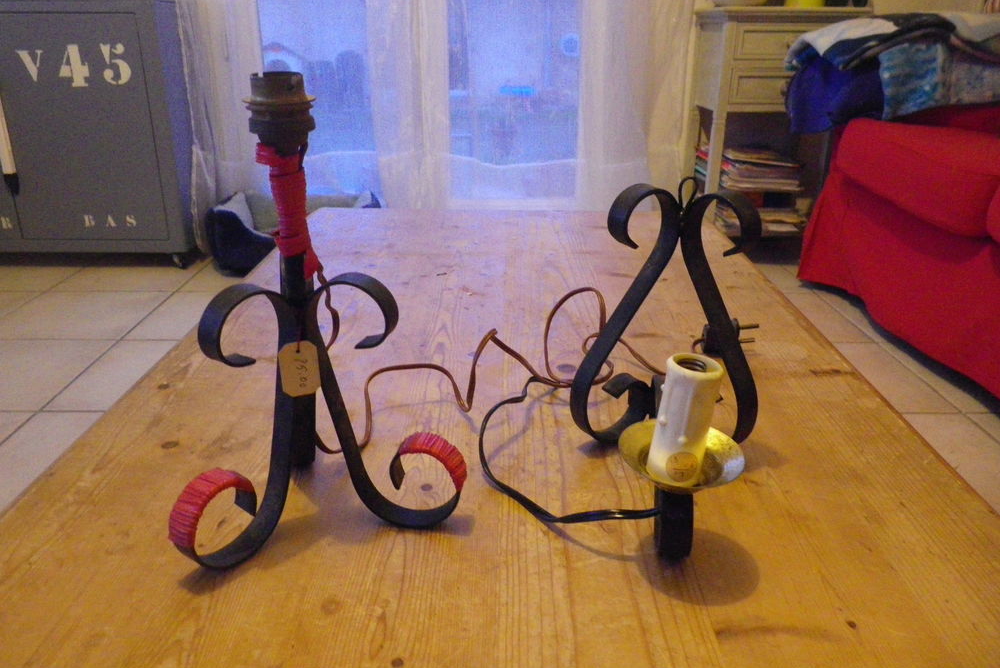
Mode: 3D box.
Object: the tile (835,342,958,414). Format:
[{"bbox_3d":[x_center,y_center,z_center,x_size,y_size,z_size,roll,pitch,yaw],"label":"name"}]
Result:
[{"bbox_3d":[0.676,0.086,1.635,0.335,0.010,0.335,0,22,-1],"label":"tile"}]

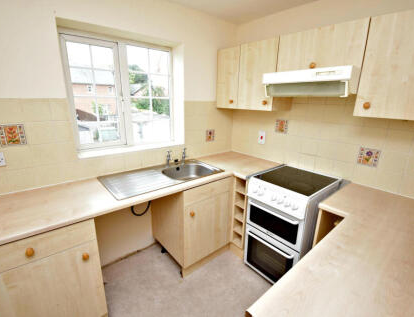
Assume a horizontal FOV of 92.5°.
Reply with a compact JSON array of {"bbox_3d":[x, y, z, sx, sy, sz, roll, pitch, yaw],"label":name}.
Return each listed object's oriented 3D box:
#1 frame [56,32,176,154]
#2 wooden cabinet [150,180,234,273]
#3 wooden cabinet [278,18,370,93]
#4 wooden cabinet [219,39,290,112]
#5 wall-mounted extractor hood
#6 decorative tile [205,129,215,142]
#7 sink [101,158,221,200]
[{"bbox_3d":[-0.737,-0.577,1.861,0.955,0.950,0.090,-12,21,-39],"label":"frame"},{"bbox_3d":[-0.159,0.554,2.017,0.557,0.865,0.590,-12,21,-39],"label":"wooden cabinet"},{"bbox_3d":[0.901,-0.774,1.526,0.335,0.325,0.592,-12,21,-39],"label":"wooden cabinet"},{"bbox_3d":[0.479,-0.803,2.036,0.333,0.588,0.715,-12,21,-39],"label":"wooden cabinet"},{"bbox_3d":[0.831,-0.567,1.533,0.500,0.180,0.600,-12,21,-39],"label":"wall-mounted extractor hood"},{"bbox_3d":[0.046,-0.267,2.353,0.141,0.144,0.010,-12,21,-39],"label":"decorative tile"},{"bbox_3d":[-0.364,0.211,1.769,0.957,0.155,0.492,-12,21,-39],"label":"sink"}]

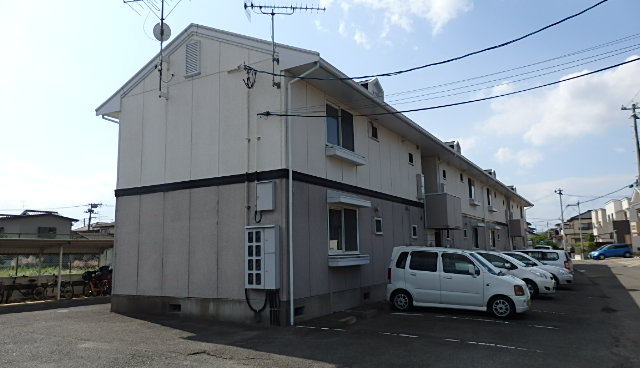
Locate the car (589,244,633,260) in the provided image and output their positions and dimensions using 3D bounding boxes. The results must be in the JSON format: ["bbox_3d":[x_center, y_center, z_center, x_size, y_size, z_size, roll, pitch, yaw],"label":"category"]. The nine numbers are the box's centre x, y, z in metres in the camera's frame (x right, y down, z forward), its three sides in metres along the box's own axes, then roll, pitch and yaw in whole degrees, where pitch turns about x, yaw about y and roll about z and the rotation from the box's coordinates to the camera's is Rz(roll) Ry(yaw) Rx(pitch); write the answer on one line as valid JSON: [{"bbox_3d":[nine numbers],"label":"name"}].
[{"bbox_3d":[31.426,7.389,50.000,3.950,1.550,1.690,-3,-8,14],"label":"car"}]

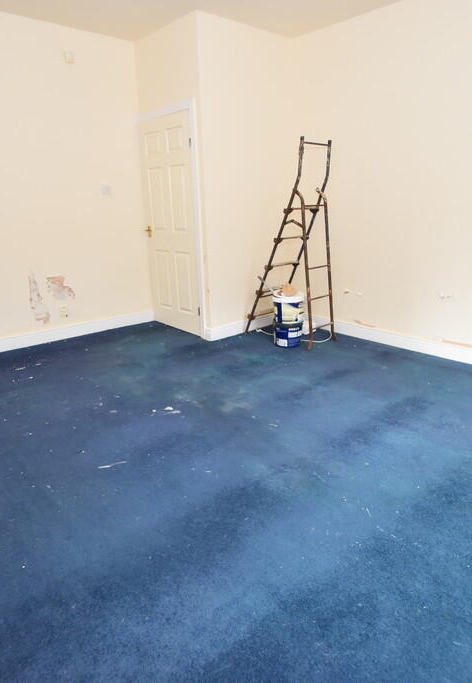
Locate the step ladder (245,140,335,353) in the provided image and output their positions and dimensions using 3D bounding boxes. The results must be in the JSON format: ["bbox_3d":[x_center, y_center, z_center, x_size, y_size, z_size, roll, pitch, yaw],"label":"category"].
[{"bbox_3d":[0.519,-0.892,3.976,0.446,1.753,0.832,-17,24,-40],"label":"step ladder"}]

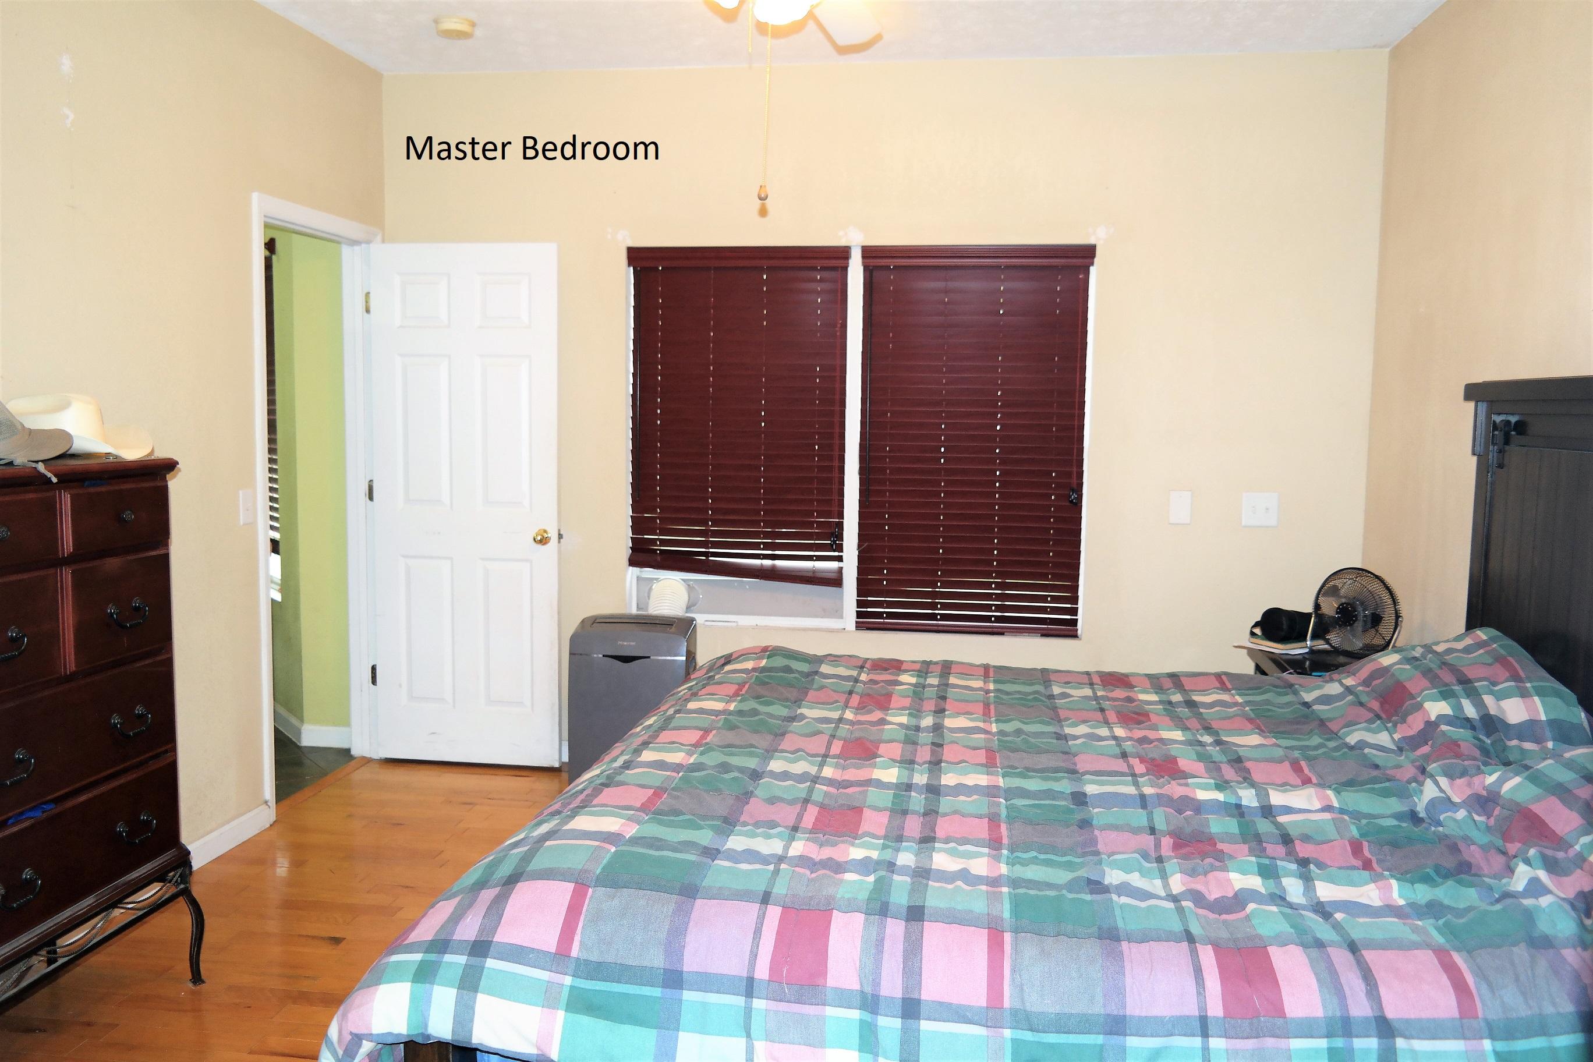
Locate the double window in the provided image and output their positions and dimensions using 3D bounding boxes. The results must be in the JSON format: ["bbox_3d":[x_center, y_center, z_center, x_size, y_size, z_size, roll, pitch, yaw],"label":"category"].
[{"bbox_3d":[0.214,-0.349,4.603,1.780,1.475,0.100,2,5,8],"label":"double window"}]

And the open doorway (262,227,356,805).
[{"bbox_3d":[-1.786,-0.043,4.421,0.120,2.040,0.740,2,5,8],"label":"open doorway"}]

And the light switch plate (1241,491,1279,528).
[{"bbox_3d":[1.714,-0.077,4.407,0.127,0.127,0.012,2,5,8],"label":"light switch plate"}]

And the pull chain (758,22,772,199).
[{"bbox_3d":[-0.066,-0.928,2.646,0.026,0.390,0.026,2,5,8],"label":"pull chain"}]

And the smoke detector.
[{"bbox_3d":[-1.157,-1.713,4.061,0.148,0.052,0.148,2,5,8],"label":"smoke detector"}]

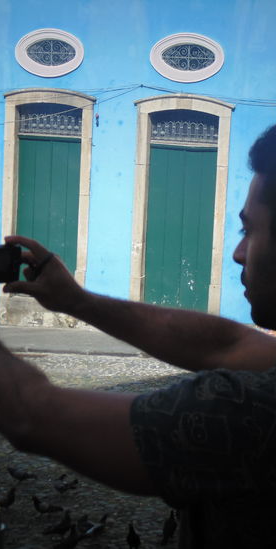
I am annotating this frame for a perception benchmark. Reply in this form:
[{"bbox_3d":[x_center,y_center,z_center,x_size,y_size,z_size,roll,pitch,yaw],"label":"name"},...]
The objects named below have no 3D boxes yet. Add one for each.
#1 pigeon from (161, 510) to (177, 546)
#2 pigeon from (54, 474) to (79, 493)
[{"bbox_3d":[0.275,2.205,10.655,0.110,0.230,0.260,6,9,21],"label":"pigeon"},{"bbox_3d":[-0.689,2.007,11.803,0.270,0.190,0.110,-1,9,-24],"label":"pigeon"}]

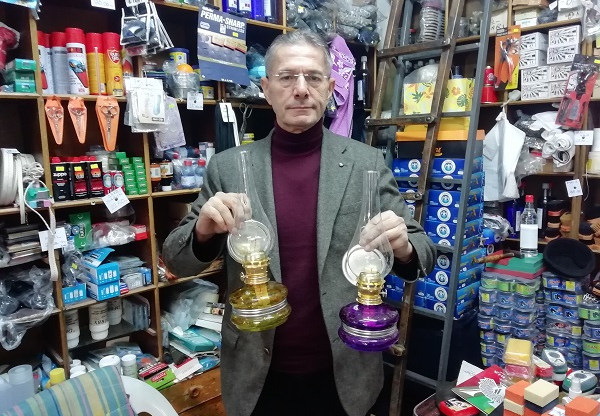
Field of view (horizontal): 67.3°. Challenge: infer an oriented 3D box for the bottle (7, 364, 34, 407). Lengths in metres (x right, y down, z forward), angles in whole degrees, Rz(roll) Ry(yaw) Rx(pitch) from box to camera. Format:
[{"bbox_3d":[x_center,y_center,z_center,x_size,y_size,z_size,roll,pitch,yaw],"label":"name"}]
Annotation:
[{"bbox_3d":[-0.793,0.555,1.297,0.062,0.190,0.062,-9,12,-44],"label":"bottle"}]

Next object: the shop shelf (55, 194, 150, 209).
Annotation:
[{"bbox_3d":[-0.732,-0.039,1.577,0.309,0.016,0.250,-9,12,-44],"label":"shop shelf"}]

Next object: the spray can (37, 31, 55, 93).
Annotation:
[{"bbox_3d":[-0.881,-0.488,1.541,0.058,0.214,0.058,-7,10,-34],"label":"spray can"}]

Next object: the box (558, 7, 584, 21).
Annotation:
[{"bbox_3d":[1.333,-0.928,2.201,0.104,0.060,0.150,6,11,41],"label":"box"}]

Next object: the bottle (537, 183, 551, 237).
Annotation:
[{"bbox_3d":[1.200,0.015,2.182,0.060,0.252,0.062,-6,10,-31],"label":"bottle"}]

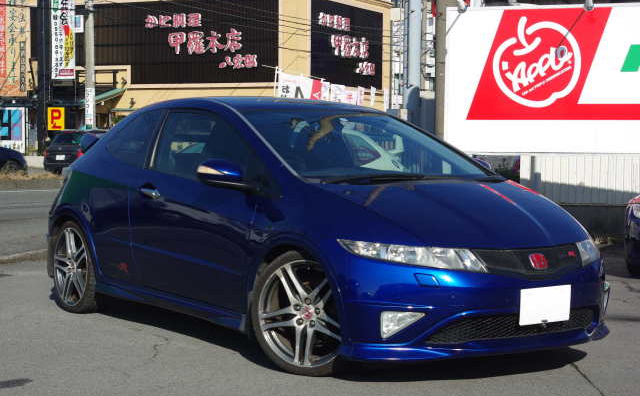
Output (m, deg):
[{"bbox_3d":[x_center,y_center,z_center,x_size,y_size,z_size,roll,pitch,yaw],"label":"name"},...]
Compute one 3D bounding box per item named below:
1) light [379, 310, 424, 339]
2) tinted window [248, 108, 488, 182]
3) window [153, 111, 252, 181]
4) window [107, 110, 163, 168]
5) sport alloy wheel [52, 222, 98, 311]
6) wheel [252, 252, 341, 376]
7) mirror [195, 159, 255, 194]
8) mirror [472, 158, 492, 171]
[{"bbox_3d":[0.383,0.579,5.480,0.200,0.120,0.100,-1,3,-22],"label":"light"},{"bbox_3d":[0.262,-0.307,6.788,1.340,0.120,0.960,-2,30,-36],"label":"tinted window"},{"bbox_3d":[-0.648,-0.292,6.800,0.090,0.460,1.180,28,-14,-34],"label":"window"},{"bbox_3d":[-1.182,-0.362,7.547,0.090,0.400,0.620,27,-13,-28],"label":"window"},{"bbox_3d":[-1.597,0.458,8.086,0.225,0.640,0.640,-2,4,-36],"label":"sport alloy wheel"},{"bbox_3d":[-0.033,0.570,5.968,0.640,0.640,0.225,2,4,39],"label":"wheel"},{"bbox_3d":[-0.493,-0.115,6.296,0.235,0.175,0.180,-2,4,-36],"label":"mirror"},{"bbox_3d":[0.964,-0.171,7.369,0.235,0.175,0.180,-2,4,-36],"label":"mirror"}]

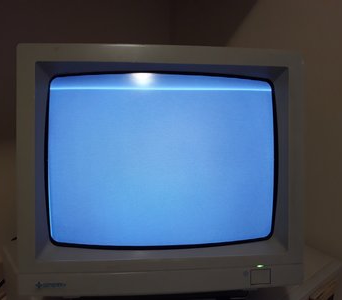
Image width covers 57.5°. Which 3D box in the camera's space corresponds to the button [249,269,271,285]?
[{"bbox_3d":[0.110,0.155,0.384,0.026,0.019,0.007,0,0,-5],"label":"button"}]

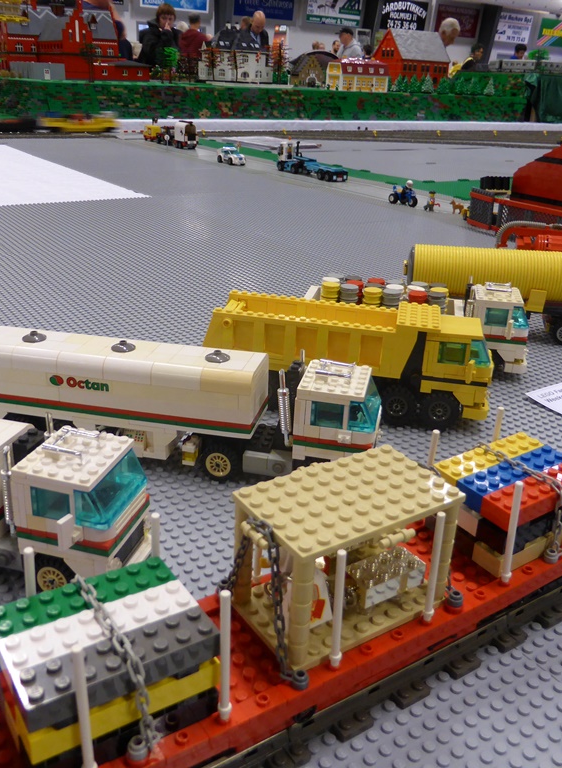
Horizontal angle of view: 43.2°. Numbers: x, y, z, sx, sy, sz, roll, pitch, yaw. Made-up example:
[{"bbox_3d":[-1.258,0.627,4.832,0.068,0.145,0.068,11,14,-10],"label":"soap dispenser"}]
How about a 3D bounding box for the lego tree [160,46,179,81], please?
[{"bbox_3d":[-0.574,-1.643,3.657,0.100,0.180,0.100,-4,24,-15],"label":"lego tree"}]

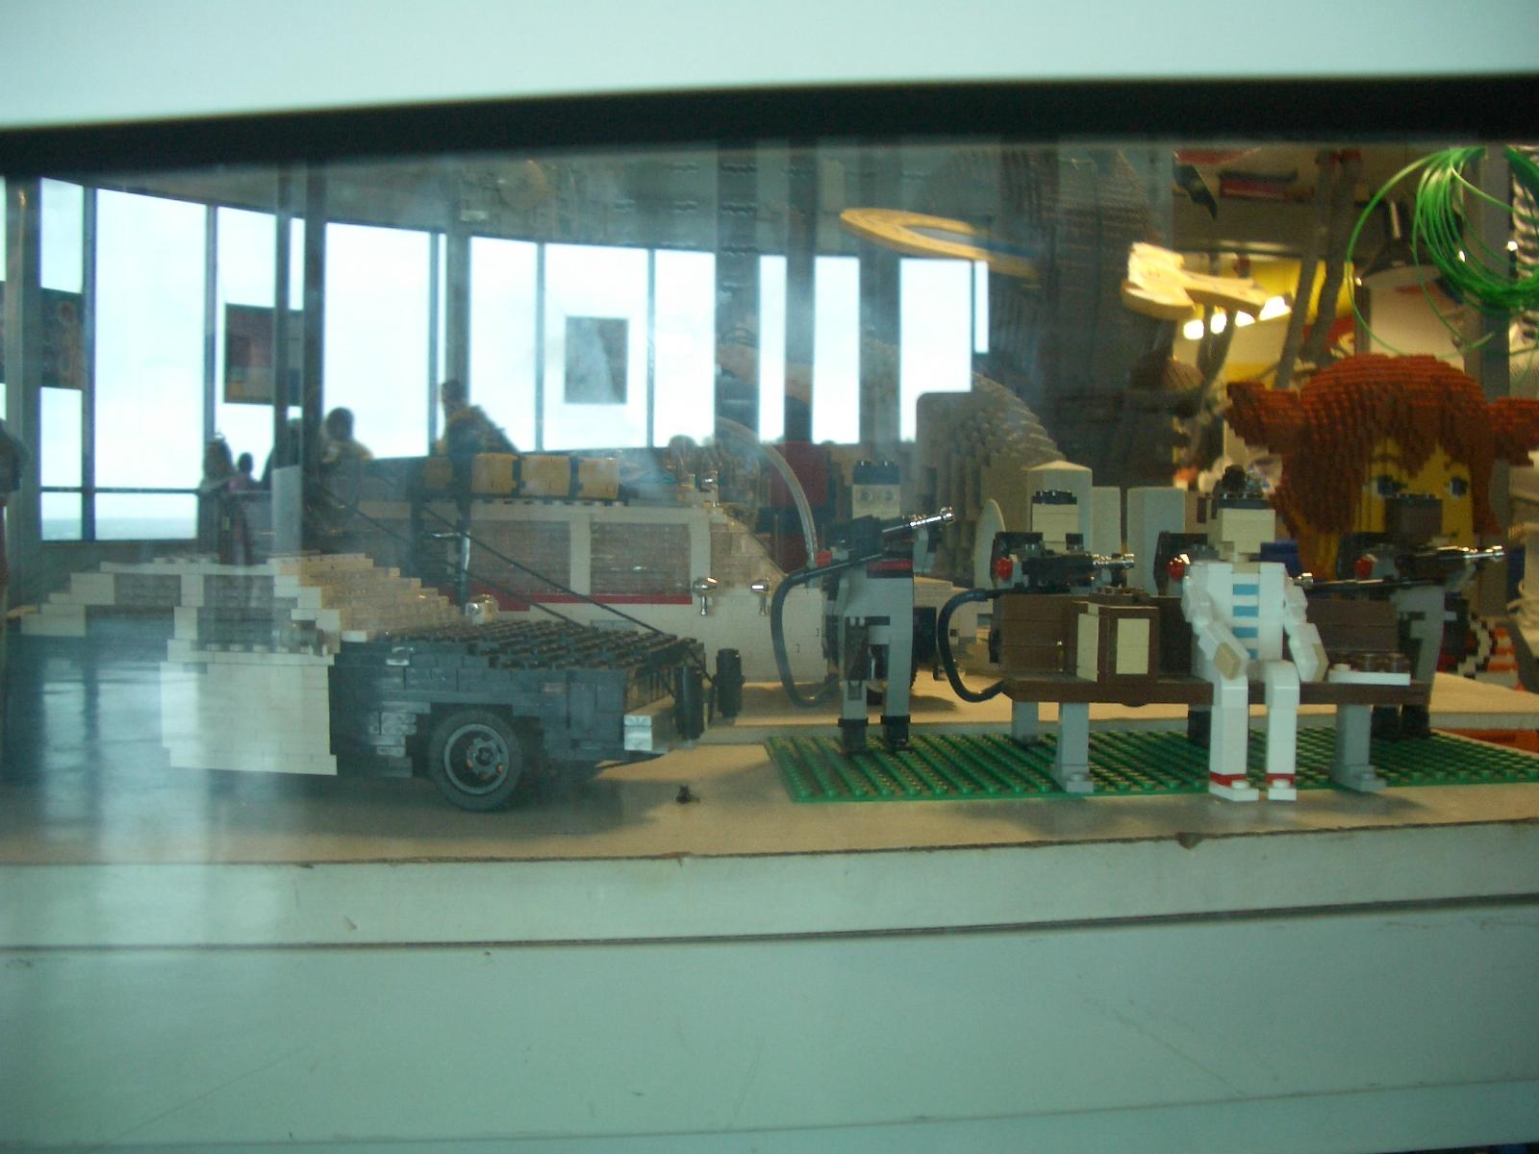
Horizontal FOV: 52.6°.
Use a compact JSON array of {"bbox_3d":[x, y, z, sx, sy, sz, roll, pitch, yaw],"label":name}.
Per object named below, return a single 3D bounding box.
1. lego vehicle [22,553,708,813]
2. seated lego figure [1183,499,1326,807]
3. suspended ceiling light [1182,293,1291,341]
[{"bbox_3d":[-0.128,0.030,0.490,0.232,0.074,0.086,0,2,14],"label":"lego vehicle"},{"bbox_3d":[0.146,0.020,0.470,0.042,0.092,0.037,-1,2,-3],"label":"seated lego figure"},{"bbox_3d":[1.647,-0.920,5.500,0.380,0.160,0.200,0,2,0],"label":"suspended ceiling light"}]

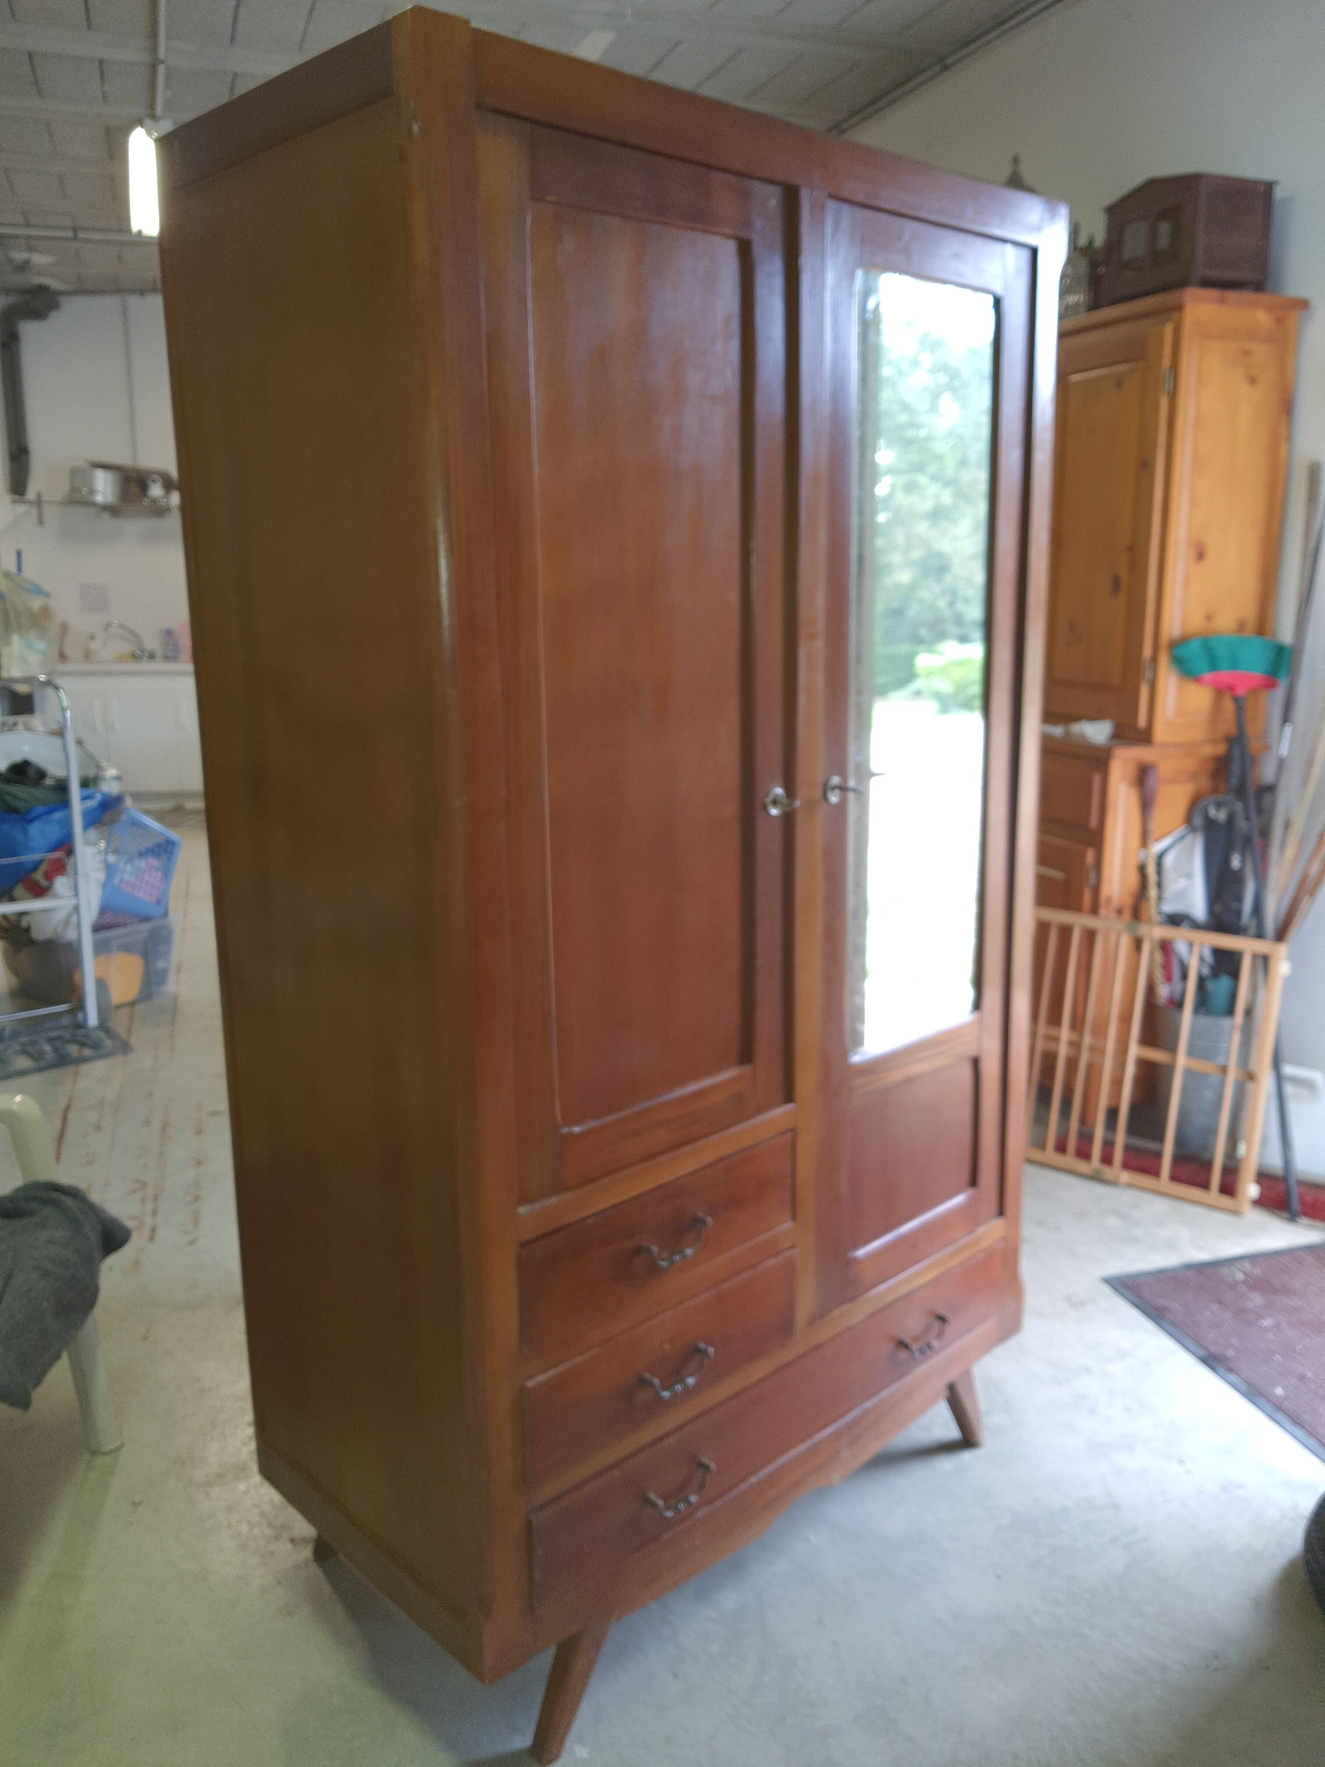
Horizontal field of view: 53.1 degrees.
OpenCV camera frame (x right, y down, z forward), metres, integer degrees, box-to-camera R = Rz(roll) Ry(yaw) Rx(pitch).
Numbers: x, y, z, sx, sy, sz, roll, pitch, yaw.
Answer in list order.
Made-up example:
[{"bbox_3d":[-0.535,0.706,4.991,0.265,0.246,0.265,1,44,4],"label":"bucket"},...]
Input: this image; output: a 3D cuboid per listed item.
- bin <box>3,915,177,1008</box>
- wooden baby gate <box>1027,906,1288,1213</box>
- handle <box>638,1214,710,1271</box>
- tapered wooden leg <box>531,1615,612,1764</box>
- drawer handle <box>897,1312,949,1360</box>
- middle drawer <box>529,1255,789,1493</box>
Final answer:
[{"bbox_3d":[-2.076,0.266,4.646,0.533,0.280,0.400,-12,17,-39],"label":"bin"},{"bbox_3d":[1.018,0.390,3.223,0.840,0.625,0.045,9,10,35],"label":"wooden baby gate"},{"bbox_3d":[0.015,0.436,1.620,0.100,0.030,0.026,-13,18,-41],"label":"handle"},{"bbox_3d":[-0.122,1.010,1.662,0.045,0.173,0.048,13,-5,46],"label":"tapered wooden leg"},{"bbox_3d":[0.403,0.698,2.046,0.094,0.031,0.026,-13,18,-41],"label":"drawer handle"},{"bbox_3d":[-0.132,0.568,1.827,0.462,0.138,0.440,-13,18,-41],"label":"middle drawer"}]

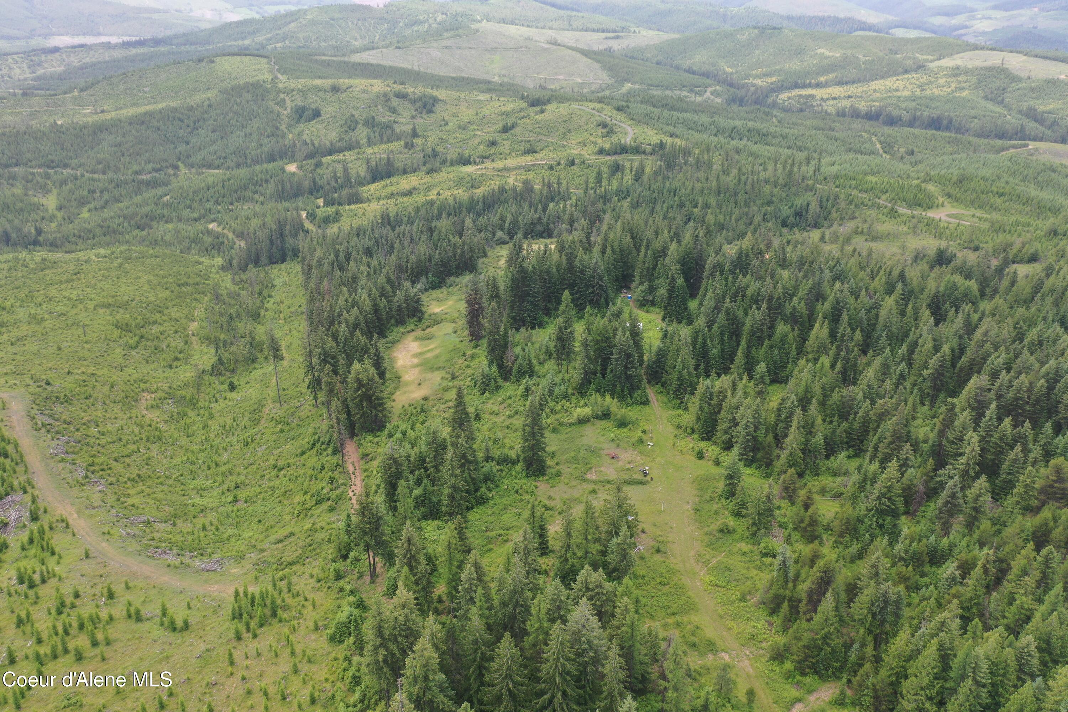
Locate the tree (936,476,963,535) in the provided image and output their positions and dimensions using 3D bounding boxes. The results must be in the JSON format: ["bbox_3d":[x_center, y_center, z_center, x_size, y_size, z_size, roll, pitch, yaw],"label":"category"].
[{"bbox_3d":[98.920,35.350,196.400,5.960,16.770,5.960,0,24,0],"label":"tree"}]

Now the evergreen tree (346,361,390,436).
[{"bbox_3d":[-47.970,11.580,238.160,11.640,23.400,11.640,0,24,0],"label":"evergreen tree"}]

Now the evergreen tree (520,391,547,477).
[{"bbox_3d":[-0.110,20.040,213.150,6.950,24.740,6.950,0,24,0],"label":"evergreen tree"}]

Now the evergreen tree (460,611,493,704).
[{"bbox_3d":[-10.290,52.940,146.370,5.810,20.270,5.810,0,24,0],"label":"evergreen tree"}]

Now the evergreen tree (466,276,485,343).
[{"bbox_3d":[-20.920,-16.570,292.910,7.120,25.220,7.120,0,24,0],"label":"evergreen tree"}]

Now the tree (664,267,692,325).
[{"bbox_3d":[54.020,-23.020,309.910,10.870,22.870,10.870,0,24,0],"label":"tree"}]

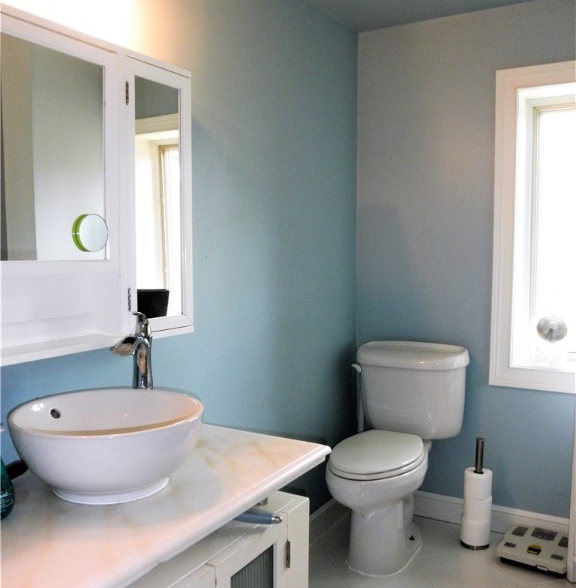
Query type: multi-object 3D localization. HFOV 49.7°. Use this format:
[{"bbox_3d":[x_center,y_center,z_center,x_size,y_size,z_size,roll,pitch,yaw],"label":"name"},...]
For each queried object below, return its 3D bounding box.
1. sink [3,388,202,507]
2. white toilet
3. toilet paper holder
[{"bbox_3d":[-0.384,0.333,1.362,0.416,0.163,0.416,0,4,0],"label":"sink"},{"bbox_3d":[0.415,0.668,2.608,0.516,0.822,0.723,3,5,32],"label":"white toilet"},{"bbox_3d":[0.805,0.844,2.652,0.124,0.464,0.124,3,5,32],"label":"toilet paper holder"}]

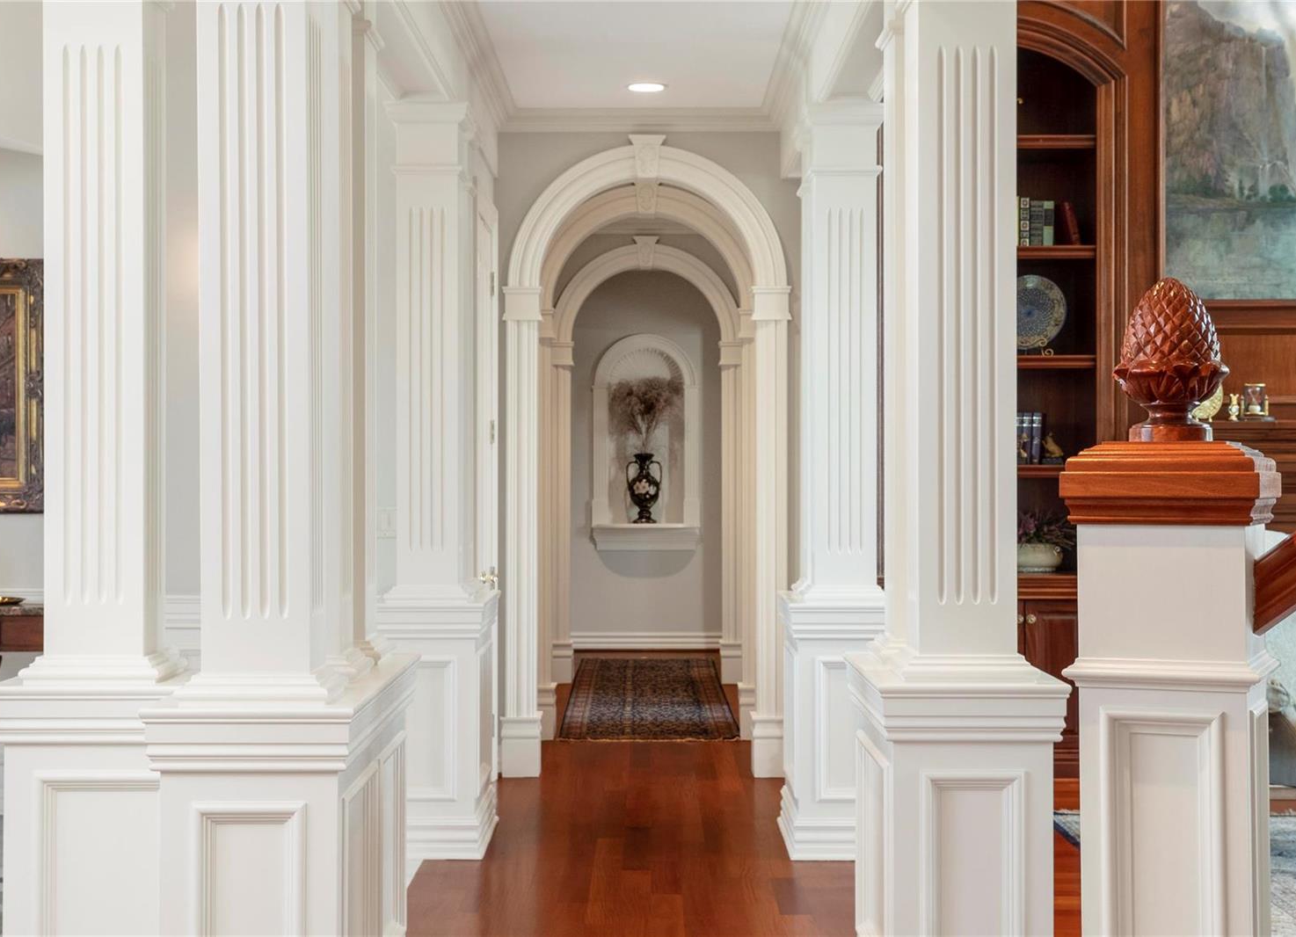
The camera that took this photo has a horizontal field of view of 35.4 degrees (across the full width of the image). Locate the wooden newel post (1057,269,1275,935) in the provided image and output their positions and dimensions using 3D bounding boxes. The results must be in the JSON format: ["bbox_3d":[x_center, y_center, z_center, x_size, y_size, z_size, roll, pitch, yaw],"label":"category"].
[{"bbox_3d":[0.667,0.505,2.600,0.240,1.500,0.240,0,0,23],"label":"wooden newel post"}]

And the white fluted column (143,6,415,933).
[{"bbox_3d":[-0.808,0.035,4.685,0.432,2.730,1.190,0,0,0],"label":"white fluted column"}]

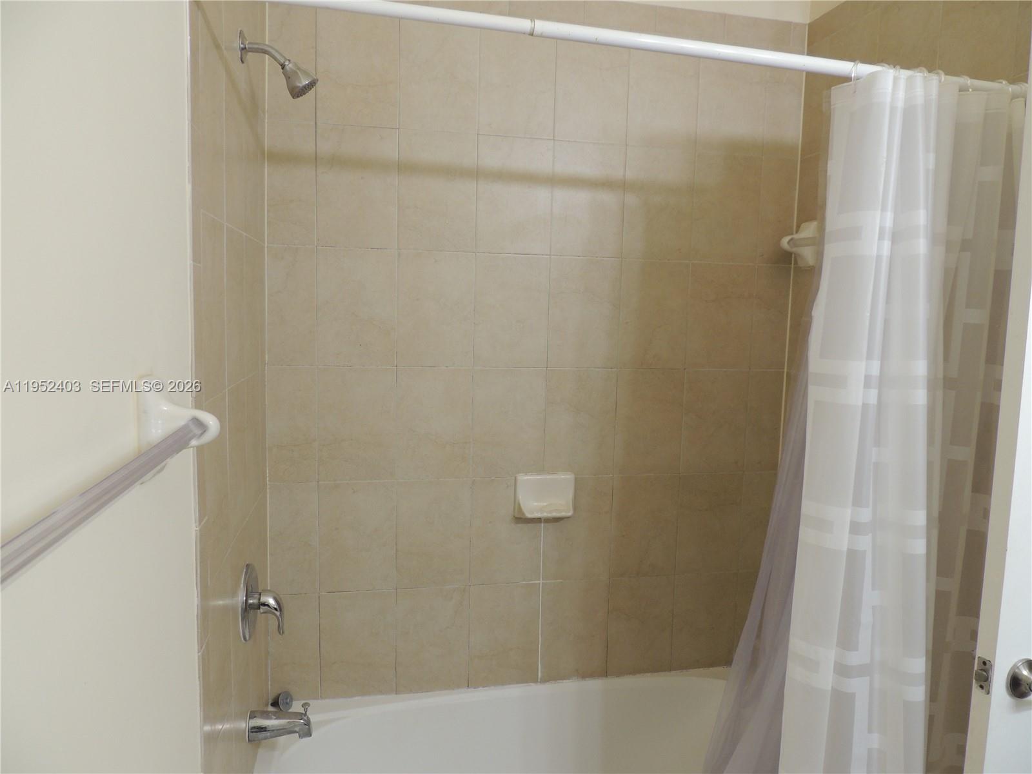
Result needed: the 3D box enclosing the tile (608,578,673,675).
[{"bbox_3d":[0.366,0.708,2.123,0.201,0.302,0.009,0,7,-12],"label":"tile"}]

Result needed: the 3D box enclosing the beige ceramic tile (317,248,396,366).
[{"bbox_3d":[-0.410,-0.204,1.856,0.202,0.303,0.010,0,6,-11],"label":"beige ceramic tile"}]

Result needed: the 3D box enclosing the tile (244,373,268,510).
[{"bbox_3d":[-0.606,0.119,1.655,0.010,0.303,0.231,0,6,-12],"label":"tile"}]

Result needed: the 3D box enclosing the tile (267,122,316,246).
[{"bbox_3d":[-0.561,-0.508,1.794,0.117,0.303,0.009,0,6,-11],"label":"tile"}]

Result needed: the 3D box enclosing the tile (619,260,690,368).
[{"bbox_3d":[0.393,-0.205,2.042,0.204,0.306,0.010,0,6,-11],"label":"tile"}]

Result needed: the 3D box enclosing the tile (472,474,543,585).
[{"bbox_3d":[-0.025,0.404,2.006,0.202,0.303,0.009,0,6,-11],"label":"tile"}]

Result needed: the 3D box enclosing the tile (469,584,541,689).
[{"bbox_3d":[-0.032,0.705,2.037,0.202,0.299,0.010,0,6,-12],"label":"tile"}]

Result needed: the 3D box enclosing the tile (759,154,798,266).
[{"bbox_3d":[0.753,-0.505,2.063,0.112,0.303,0.010,0,6,-12],"label":"tile"}]

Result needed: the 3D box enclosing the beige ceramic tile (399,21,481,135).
[{"bbox_3d":[-0.196,-0.809,1.831,0.202,0.303,0.010,0,6,-11],"label":"beige ceramic tile"}]

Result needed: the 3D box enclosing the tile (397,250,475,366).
[{"bbox_3d":[-0.213,-0.206,1.921,0.204,0.306,0.010,0,6,-11],"label":"tile"}]

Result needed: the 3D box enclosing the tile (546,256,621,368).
[{"bbox_3d":[0.191,-0.205,2.002,0.204,0.306,0.010,0,6,-11],"label":"tile"}]

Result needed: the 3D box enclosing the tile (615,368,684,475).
[{"bbox_3d":[0.381,0.102,2.055,0.201,0.302,0.009,0,7,-12],"label":"tile"}]

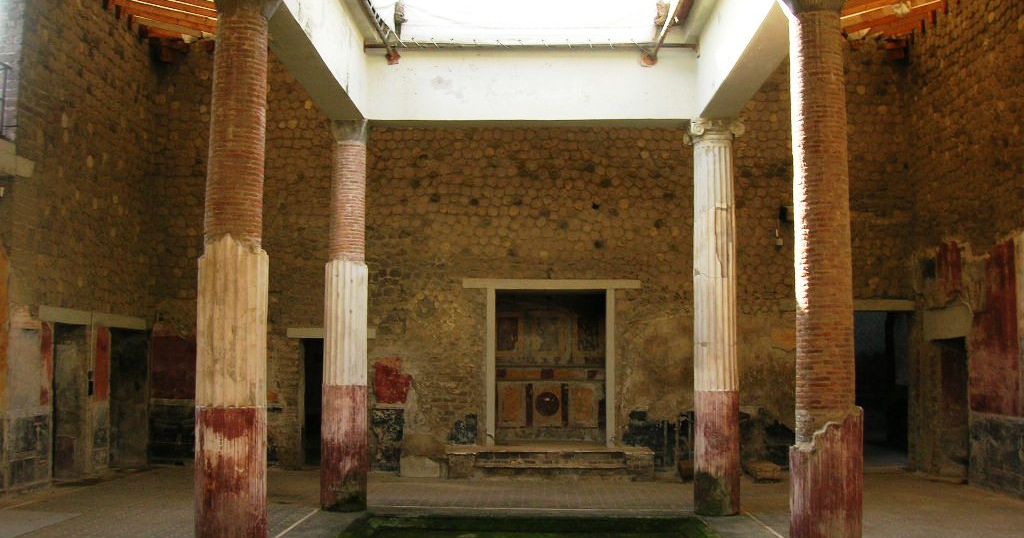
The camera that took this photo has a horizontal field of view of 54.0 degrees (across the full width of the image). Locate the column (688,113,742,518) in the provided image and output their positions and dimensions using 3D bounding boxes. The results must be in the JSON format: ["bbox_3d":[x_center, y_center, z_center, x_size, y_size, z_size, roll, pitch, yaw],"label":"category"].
[{"bbox_3d":[2.365,0.523,11.771,0.580,4.566,0.580,0,-5,1],"label":"column"}]

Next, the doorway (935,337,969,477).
[{"bbox_3d":[6.648,2.110,15.252,0.400,2.100,1.100,0,-5,1],"label":"doorway"}]

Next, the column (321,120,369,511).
[{"bbox_3d":[-1.928,0.516,11.870,0.520,4.566,0.520,0,-5,1],"label":"column"}]

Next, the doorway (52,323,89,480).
[{"bbox_3d":[-6.469,1.951,14.639,0.400,2.200,1.030,0,-5,1],"label":"doorway"}]

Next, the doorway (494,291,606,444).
[{"bbox_3d":[0.620,1.580,16.213,1.760,2.470,0.400,0,-5,1],"label":"doorway"}]

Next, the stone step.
[{"bbox_3d":[0.573,2.950,15.361,3.050,0.400,1.050,0,-5,1],"label":"stone step"}]

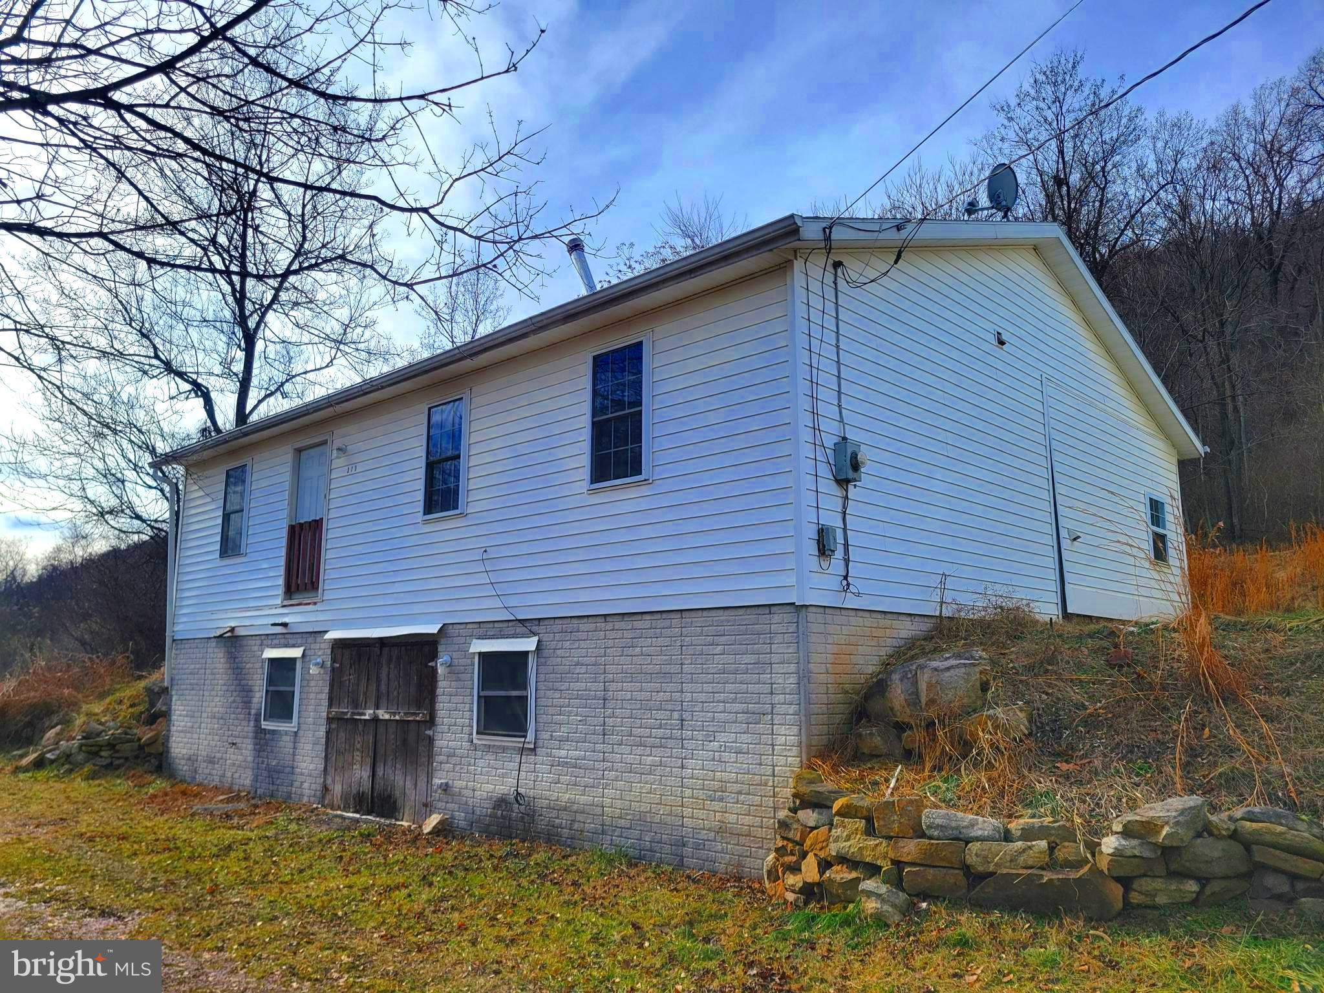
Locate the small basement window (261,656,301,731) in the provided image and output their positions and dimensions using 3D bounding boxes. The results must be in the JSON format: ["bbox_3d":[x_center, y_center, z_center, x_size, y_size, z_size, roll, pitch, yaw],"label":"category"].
[{"bbox_3d":[-4.936,2.511,12.886,0.950,1.020,0.100,-9,-14,42],"label":"small basement window"}]

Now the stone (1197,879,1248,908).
[{"bbox_3d":[3.682,2.596,6.530,0.296,0.166,0.280,-1,-10,8],"label":"stone"}]

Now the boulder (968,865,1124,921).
[{"bbox_3d":[2.445,2.528,6.360,0.943,0.288,0.420,-4,-11,24],"label":"boulder"}]

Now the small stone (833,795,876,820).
[{"bbox_3d":[1.277,2.061,6.600,0.280,0.150,0.250,-3,-11,15],"label":"small stone"}]

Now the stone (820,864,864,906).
[{"bbox_3d":[1.165,2.496,6.420,0.260,0.240,0.260,-2,-10,12],"label":"stone"}]

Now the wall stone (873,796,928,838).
[{"bbox_3d":[1.615,2.177,6.750,0.354,0.258,0.280,-3,-11,18],"label":"wall stone"}]

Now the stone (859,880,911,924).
[{"bbox_3d":[1.401,2.546,6.250,0.325,0.248,0.270,-3,-11,15],"label":"stone"}]

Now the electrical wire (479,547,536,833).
[{"bbox_3d":[-1.560,1.792,9.725,0.950,2.680,0.140,-9,-14,42],"label":"electrical wire"}]

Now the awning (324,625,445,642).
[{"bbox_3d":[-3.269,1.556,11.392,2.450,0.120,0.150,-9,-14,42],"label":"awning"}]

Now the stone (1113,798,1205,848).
[{"bbox_3d":[3.290,2.158,6.600,0.555,0.306,0.420,-2,-10,12],"label":"stone"}]

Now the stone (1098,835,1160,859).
[{"bbox_3d":[3.073,2.298,6.530,0.368,0.143,0.280,-1,-10,8],"label":"stone"}]

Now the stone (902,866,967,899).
[{"bbox_3d":[1.756,2.483,6.420,0.410,0.200,0.260,-3,-11,15],"label":"stone"}]

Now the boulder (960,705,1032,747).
[{"bbox_3d":[2.478,1.700,7.400,0.500,0.280,0.360,-2,-10,10],"label":"boulder"}]

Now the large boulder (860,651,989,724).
[{"bbox_3d":[2.052,1.489,7.750,0.969,0.564,0.650,-3,-11,16],"label":"large boulder"}]

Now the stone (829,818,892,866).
[{"bbox_3d":[1.338,2.331,6.720,0.398,0.299,0.280,-4,-11,20],"label":"stone"}]

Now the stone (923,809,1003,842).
[{"bbox_3d":[1.949,2.128,6.450,0.510,0.200,0.260,-3,-11,15],"label":"stone"}]

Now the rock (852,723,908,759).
[{"bbox_3d":[1.642,1.836,7.500,0.400,0.260,0.320,-3,-11,15],"label":"rock"}]

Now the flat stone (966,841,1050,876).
[{"bbox_3d":[2.256,2.368,6.520,0.507,0.191,0.300,-2,-10,9],"label":"flat stone"}]

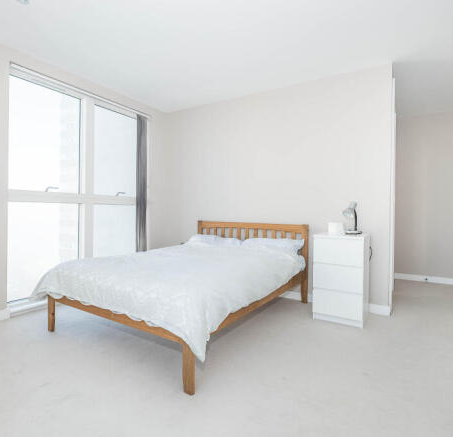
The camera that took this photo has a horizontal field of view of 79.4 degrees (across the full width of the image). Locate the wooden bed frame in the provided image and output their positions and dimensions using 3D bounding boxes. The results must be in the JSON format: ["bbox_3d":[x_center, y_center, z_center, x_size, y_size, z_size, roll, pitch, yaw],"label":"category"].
[{"bbox_3d":[-0.268,0.479,2.606,1.516,0.847,1.937,1,0,33],"label":"wooden bed frame"}]

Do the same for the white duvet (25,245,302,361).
[{"bbox_3d":[-0.344,0.502,2.518,1.686,0.400,1.807,1,0,33],"label":"white duvet"}]

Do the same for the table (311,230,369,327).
[{"bbox_3d":[1.090,0.537,2.574,0.405,0.760,0.490,1,0,31],"label":"table"}]

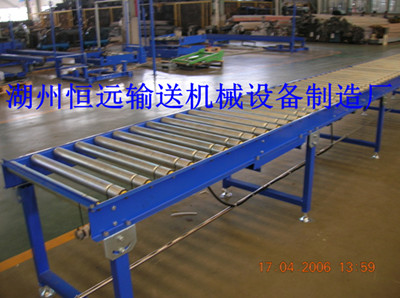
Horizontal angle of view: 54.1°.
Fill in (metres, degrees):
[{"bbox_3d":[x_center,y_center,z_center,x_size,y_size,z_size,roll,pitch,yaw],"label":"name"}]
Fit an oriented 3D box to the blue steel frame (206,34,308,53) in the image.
[{"bbox_3d":[2.465,-5.009,18.333,0.850,0.570,6.300,-13,21,-30],"label":"blue steel frame"}]

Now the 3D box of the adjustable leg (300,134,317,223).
[{"bbox_3d":[0.761,0.202,2.735,0.059,0.644,0.064,14,24,39],"label":"adjustable leg"}]

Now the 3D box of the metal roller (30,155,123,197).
[{"bbox_3d":[-0.552,0.113,1.712,0.693,0.057,0.057,14,24,39],"label":"metal roller"}]

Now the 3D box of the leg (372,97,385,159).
[{"bbox_3d":[1.913,-0.229,4.163,0.063,0.672,0.071,13,24,39],"label":"leg"}]

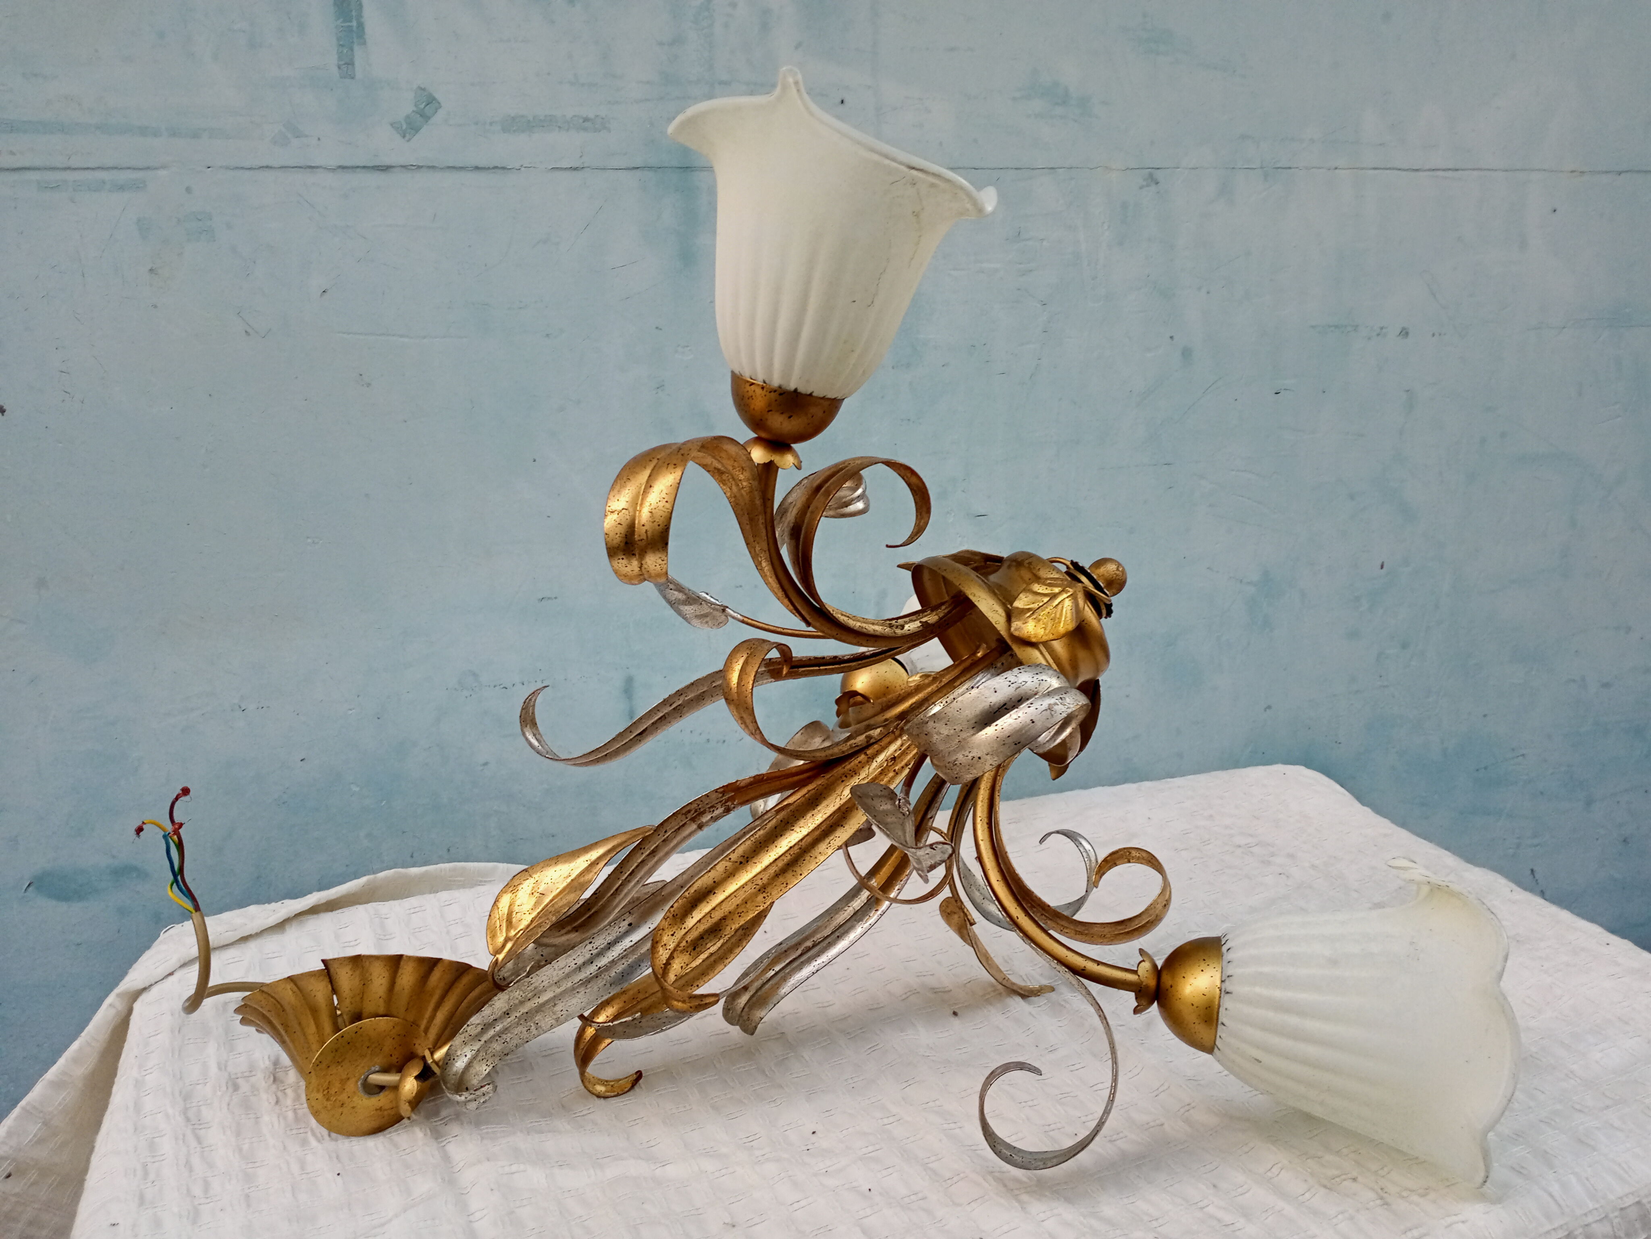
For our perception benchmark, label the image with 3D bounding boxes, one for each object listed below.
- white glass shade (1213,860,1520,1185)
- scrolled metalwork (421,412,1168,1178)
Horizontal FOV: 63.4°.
[{"bbox_3d":[0.239,0.184,0.621,0.116,0.145,0.145,6,0,13],"label":"white glass shade"},{"bbox_3d":[-0.011,0.107,0.743,0.446,0.367,0.313,-36,0,-8],"label":"scrolled metalwork"}]

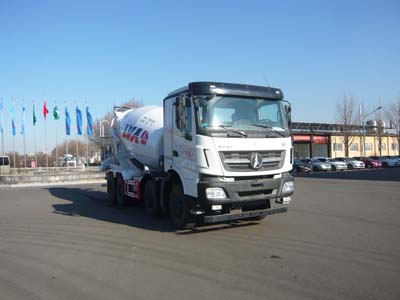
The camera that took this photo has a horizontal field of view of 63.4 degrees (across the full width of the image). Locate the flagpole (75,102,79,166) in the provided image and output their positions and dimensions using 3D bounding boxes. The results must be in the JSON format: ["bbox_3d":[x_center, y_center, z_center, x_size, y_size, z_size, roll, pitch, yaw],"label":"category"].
[{"bbox_3d":[-18.318,-1.653,48.195,0.160,10.760,0.160,-1,-2,-27],"label":"flagpole"}]

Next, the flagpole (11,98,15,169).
[{"bbox_3d":[-23.176,-2.026,40.200,0.140,8.750,0.140,-2,-2,0],"label":"flagpole"}]

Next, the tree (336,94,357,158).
[{"bbox_3d":[19.724,-2.577,43.608,2.800,9.800,2.600,-2,-2,0],"label":"tree"}]

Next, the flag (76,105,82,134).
[{"bbox_3d":[-17.987,-4.351,48.370,0.850,4.306,0.400,-1,-2,-18],"label":"flag"}]

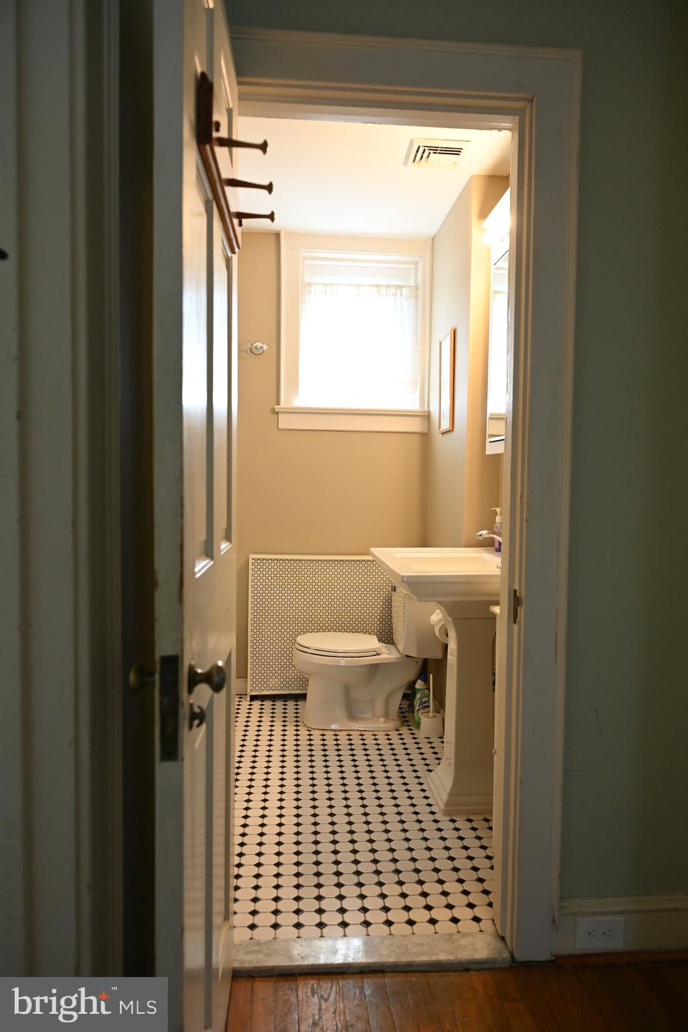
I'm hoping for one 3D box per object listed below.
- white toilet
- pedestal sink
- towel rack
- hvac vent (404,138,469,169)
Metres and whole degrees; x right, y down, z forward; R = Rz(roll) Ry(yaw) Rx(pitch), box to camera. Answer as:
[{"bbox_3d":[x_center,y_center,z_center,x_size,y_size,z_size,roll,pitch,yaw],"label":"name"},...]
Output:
[{"bbox_3d":[0.117,0.627,3.262,0.705,0.714,0.466,0,3,-4],"label":"white toilet"},{"bbox_3d":[0.431,0.592,2.492,0.589,0.865,0.781,0,3,-4],"label":"pedestal sink"},{"bbox_3d":[-0.166,-0.571,1.172,0.097,0.096,0.478,0,3,-4],"label":"towel rack"},{"bbox_3d":[0.369,-1.446,2.755,0.227,0.018,0.225,0,3,-4],"label":"hvac vent"}]

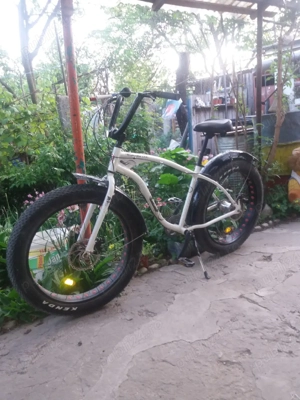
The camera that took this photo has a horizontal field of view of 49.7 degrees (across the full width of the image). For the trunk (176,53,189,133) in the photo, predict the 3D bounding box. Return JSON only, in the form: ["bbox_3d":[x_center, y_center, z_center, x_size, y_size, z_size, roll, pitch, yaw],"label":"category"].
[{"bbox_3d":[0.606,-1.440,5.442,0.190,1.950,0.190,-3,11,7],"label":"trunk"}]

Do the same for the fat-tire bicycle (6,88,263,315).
[{"bbox_3d":[0.108,-0.044,2.000,1.910,1.187,0.645,-14,19,-33],"label":"fat-tire bicycle"}]

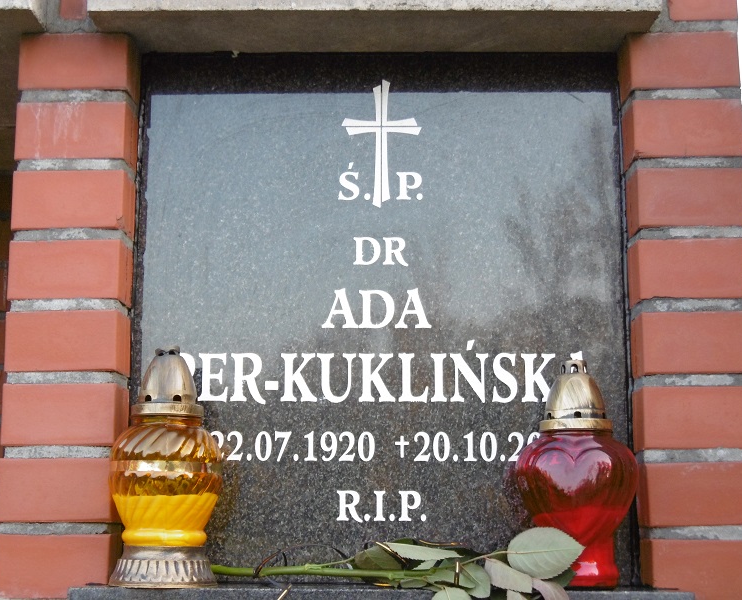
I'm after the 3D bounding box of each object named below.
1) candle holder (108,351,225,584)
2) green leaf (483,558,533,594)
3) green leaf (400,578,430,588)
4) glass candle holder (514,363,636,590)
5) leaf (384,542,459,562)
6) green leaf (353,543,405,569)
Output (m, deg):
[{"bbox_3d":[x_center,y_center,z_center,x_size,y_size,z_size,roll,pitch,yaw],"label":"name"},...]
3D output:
[{"bbox_3d":[-0.211,0.171,1.407,0.117,0.245,0.117,0,-10,1],"label":"candle holder"},{"bbox_3d":[0.136,0.273,1.350,0.050,0.034,0.024,0,-10,1],"label":"green leaf"},{"bbox_3d":[0.043,0.284,1.365,0.030,0.010,0.016,0,-10,1],"label":"green leaf"},{"bbox_3d":[0.213,0.178,1.411,0.126,0.233,0.122,-2,-10,11],"label":"glass candle holder"},{"bbox_3d":[0.052,0.257,1.390,0.080,0.020,0.030,0,-10,1],"label":"leaf"},{"bbox_3d":[0.008,0.263,1.395,0.054,0.027,0.026,0,-10,1],"label":"green leaf"}]

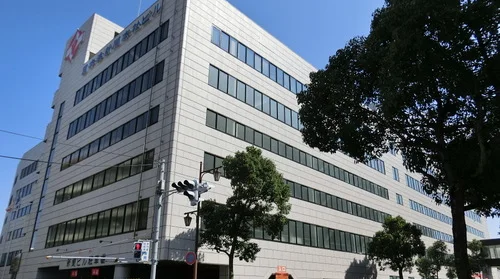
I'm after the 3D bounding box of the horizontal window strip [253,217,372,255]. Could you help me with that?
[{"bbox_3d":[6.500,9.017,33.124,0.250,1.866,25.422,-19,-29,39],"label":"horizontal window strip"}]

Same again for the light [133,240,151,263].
[{"bbox_3d":[-5.040,5.202,16.773,0.720,0.920,0.320,18,-28,-36],"label":"light"}]

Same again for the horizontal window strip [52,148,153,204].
[{"bbox_3d":[-12.822,3.553,30.225,17.281,1.401,0.250,-19,-29,39],"label":"horizontal window strip"}]

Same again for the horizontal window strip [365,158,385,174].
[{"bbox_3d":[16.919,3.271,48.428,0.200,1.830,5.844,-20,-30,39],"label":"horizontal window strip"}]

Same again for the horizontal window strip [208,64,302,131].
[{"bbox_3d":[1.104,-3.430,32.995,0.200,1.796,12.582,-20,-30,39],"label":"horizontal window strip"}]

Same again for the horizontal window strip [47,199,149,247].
[{"bbox_3d":[-12.839,7.038,28.795,17.281,1.946,0.250,-19,-29,39],"label":"horizontal window strip"}]

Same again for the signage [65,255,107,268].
[{"bbox_3d":[-12.887,9.494,28.196,6.914,0.604,0.100,-19,-29,39],"label":"signage"}]

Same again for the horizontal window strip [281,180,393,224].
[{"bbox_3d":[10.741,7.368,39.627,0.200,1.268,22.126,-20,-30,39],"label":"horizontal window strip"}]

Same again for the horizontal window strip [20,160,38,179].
[{"bbox_3d":[-39.072,5.540,64.036,8.156,1.814,0.250,-19,-29,39],"label":"horizontal window strip"}]

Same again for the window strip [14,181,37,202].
[{"bbox_3d":[-32.510,7.520,52.184,8.062,1.498,0.200,-19,-29,39],"label":"window strip"}]

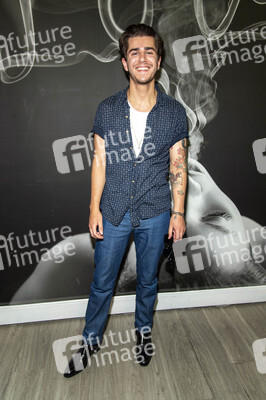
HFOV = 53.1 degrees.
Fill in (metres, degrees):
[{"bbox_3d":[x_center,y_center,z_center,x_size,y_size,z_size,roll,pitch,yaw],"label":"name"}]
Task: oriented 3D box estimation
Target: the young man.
[{"bbox_3d":[-0.031,0.130,1.371,0.610,1.790,0.360,1,19,2],"label":"young man"}]

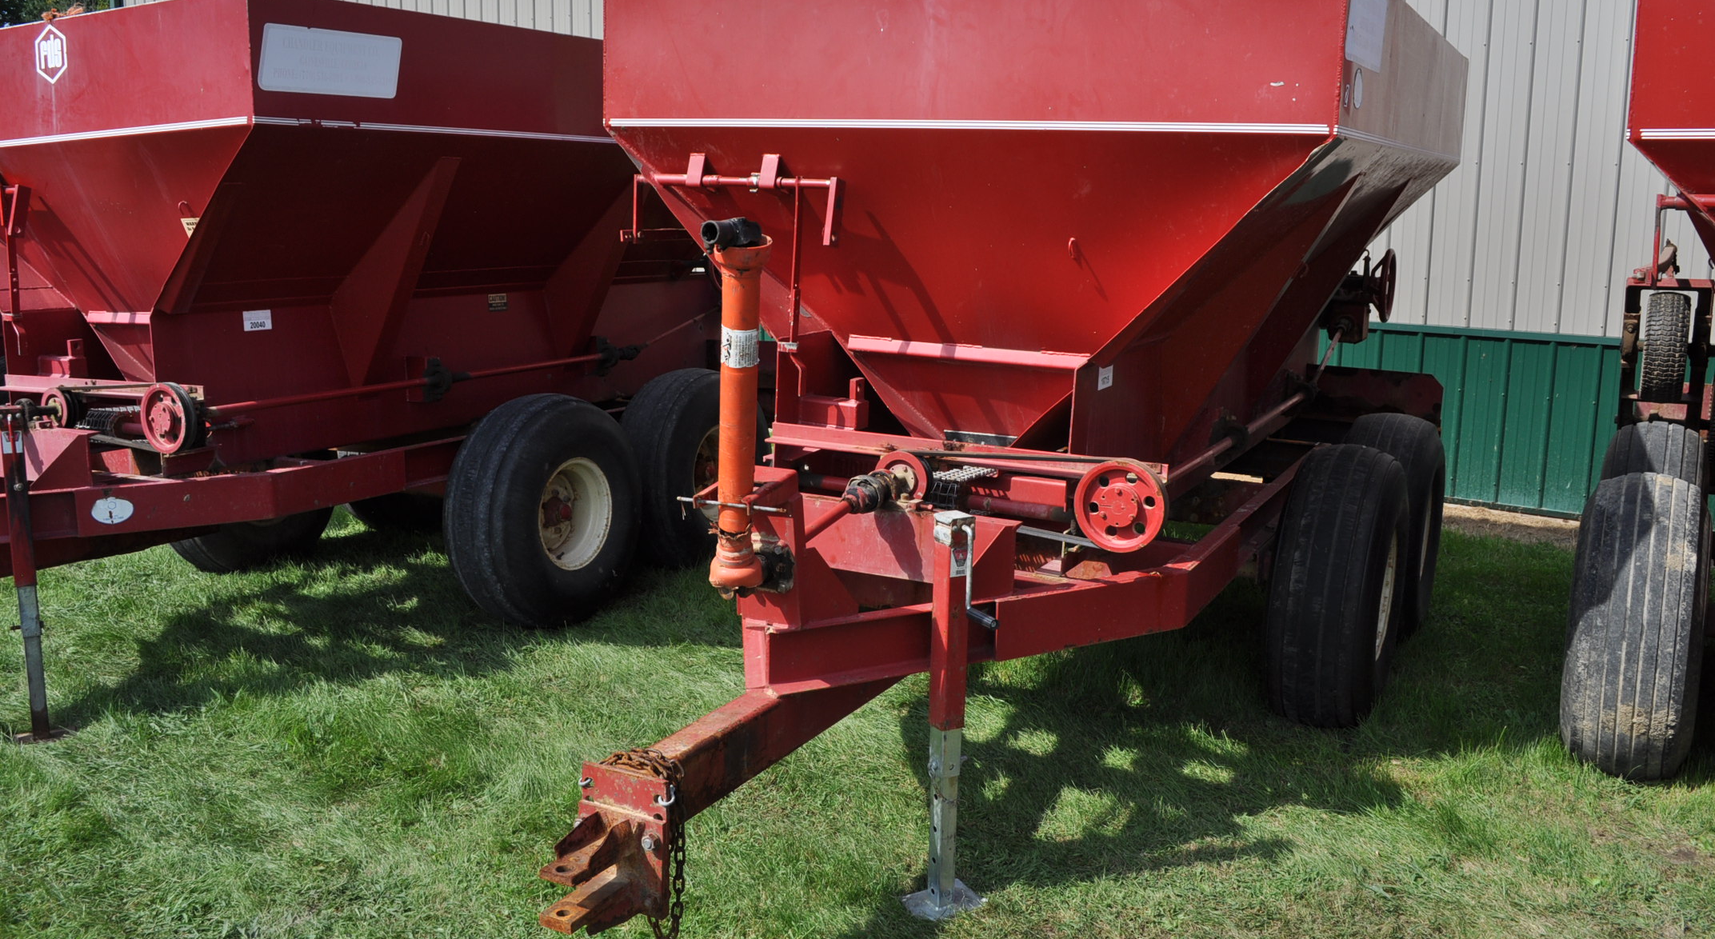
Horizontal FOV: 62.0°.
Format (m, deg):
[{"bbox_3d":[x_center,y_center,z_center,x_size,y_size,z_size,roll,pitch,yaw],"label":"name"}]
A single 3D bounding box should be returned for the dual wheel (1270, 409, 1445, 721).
[{"bbox_3d":[1.724,0.295,4.869,0.316,0.880,1.808,8,13,27],"label":"dual wheel"}]

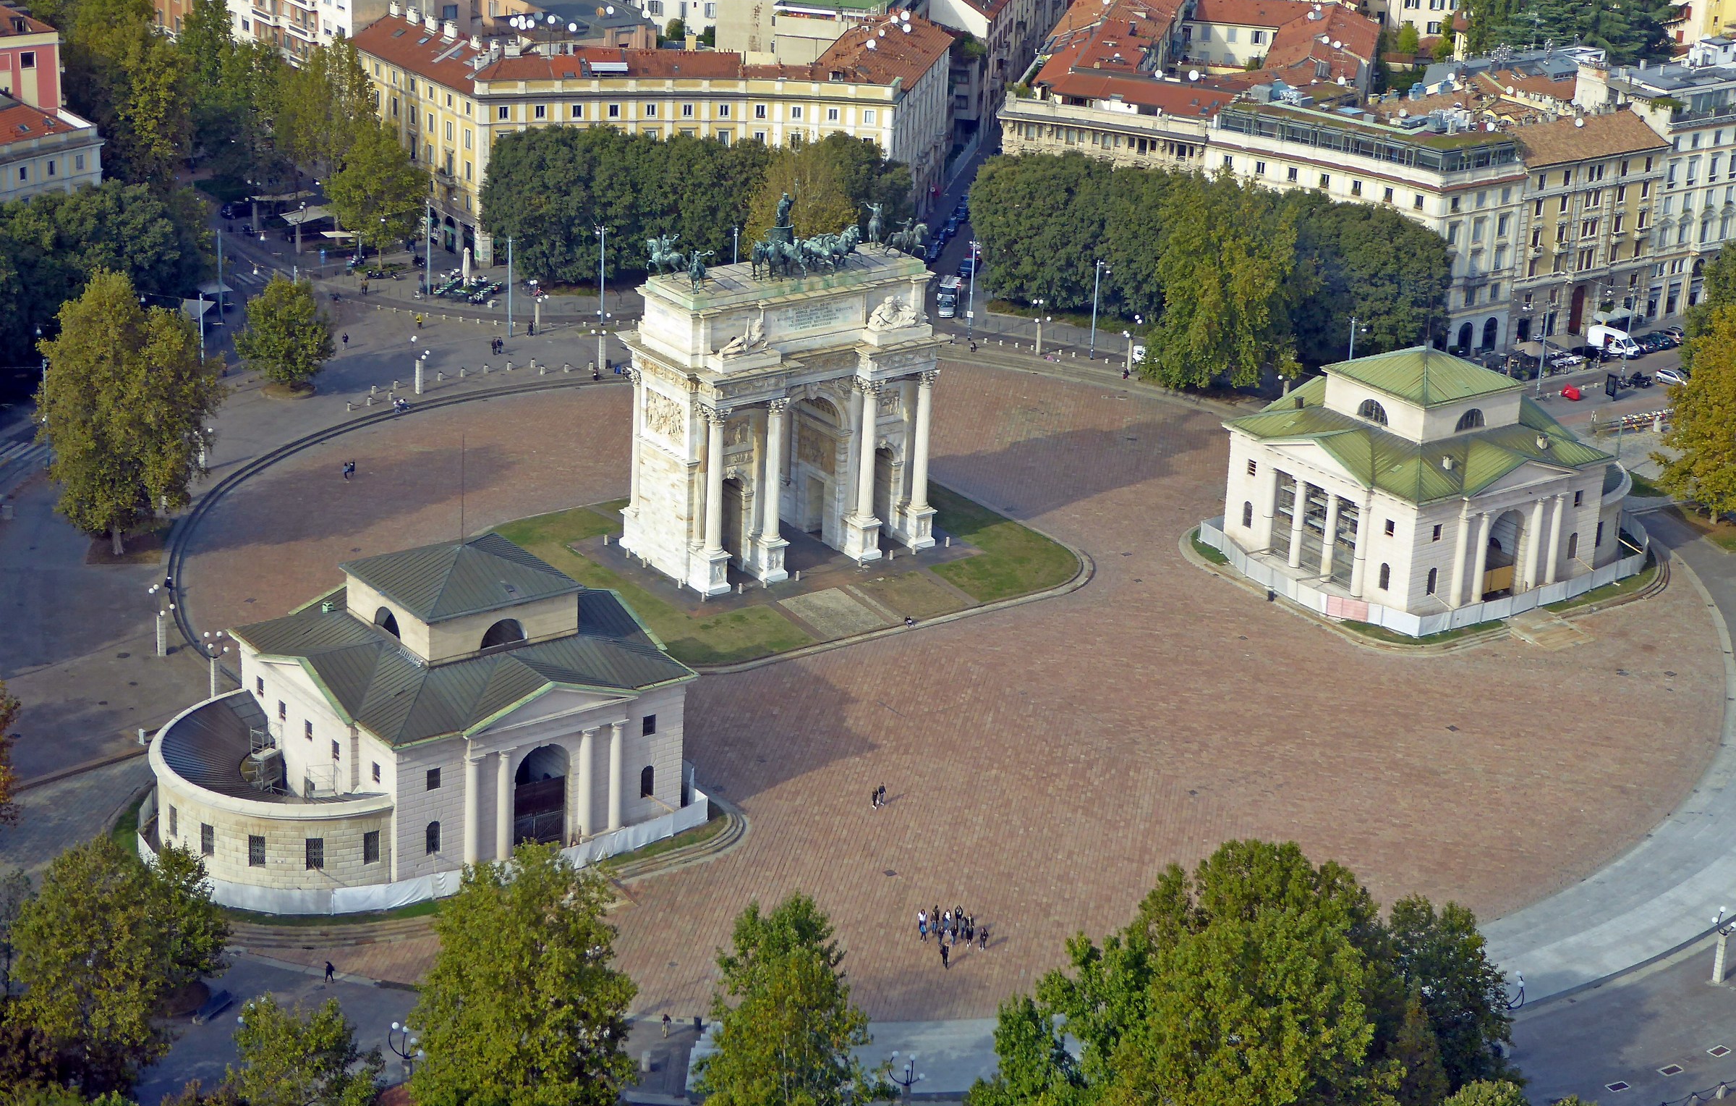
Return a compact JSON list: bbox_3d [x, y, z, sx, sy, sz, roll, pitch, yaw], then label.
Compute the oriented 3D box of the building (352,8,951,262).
[{"bbox_3d":[-21.732,-47.015,367.697,69.000,22.600,35.000,0,21,-9],"label":"building"}]

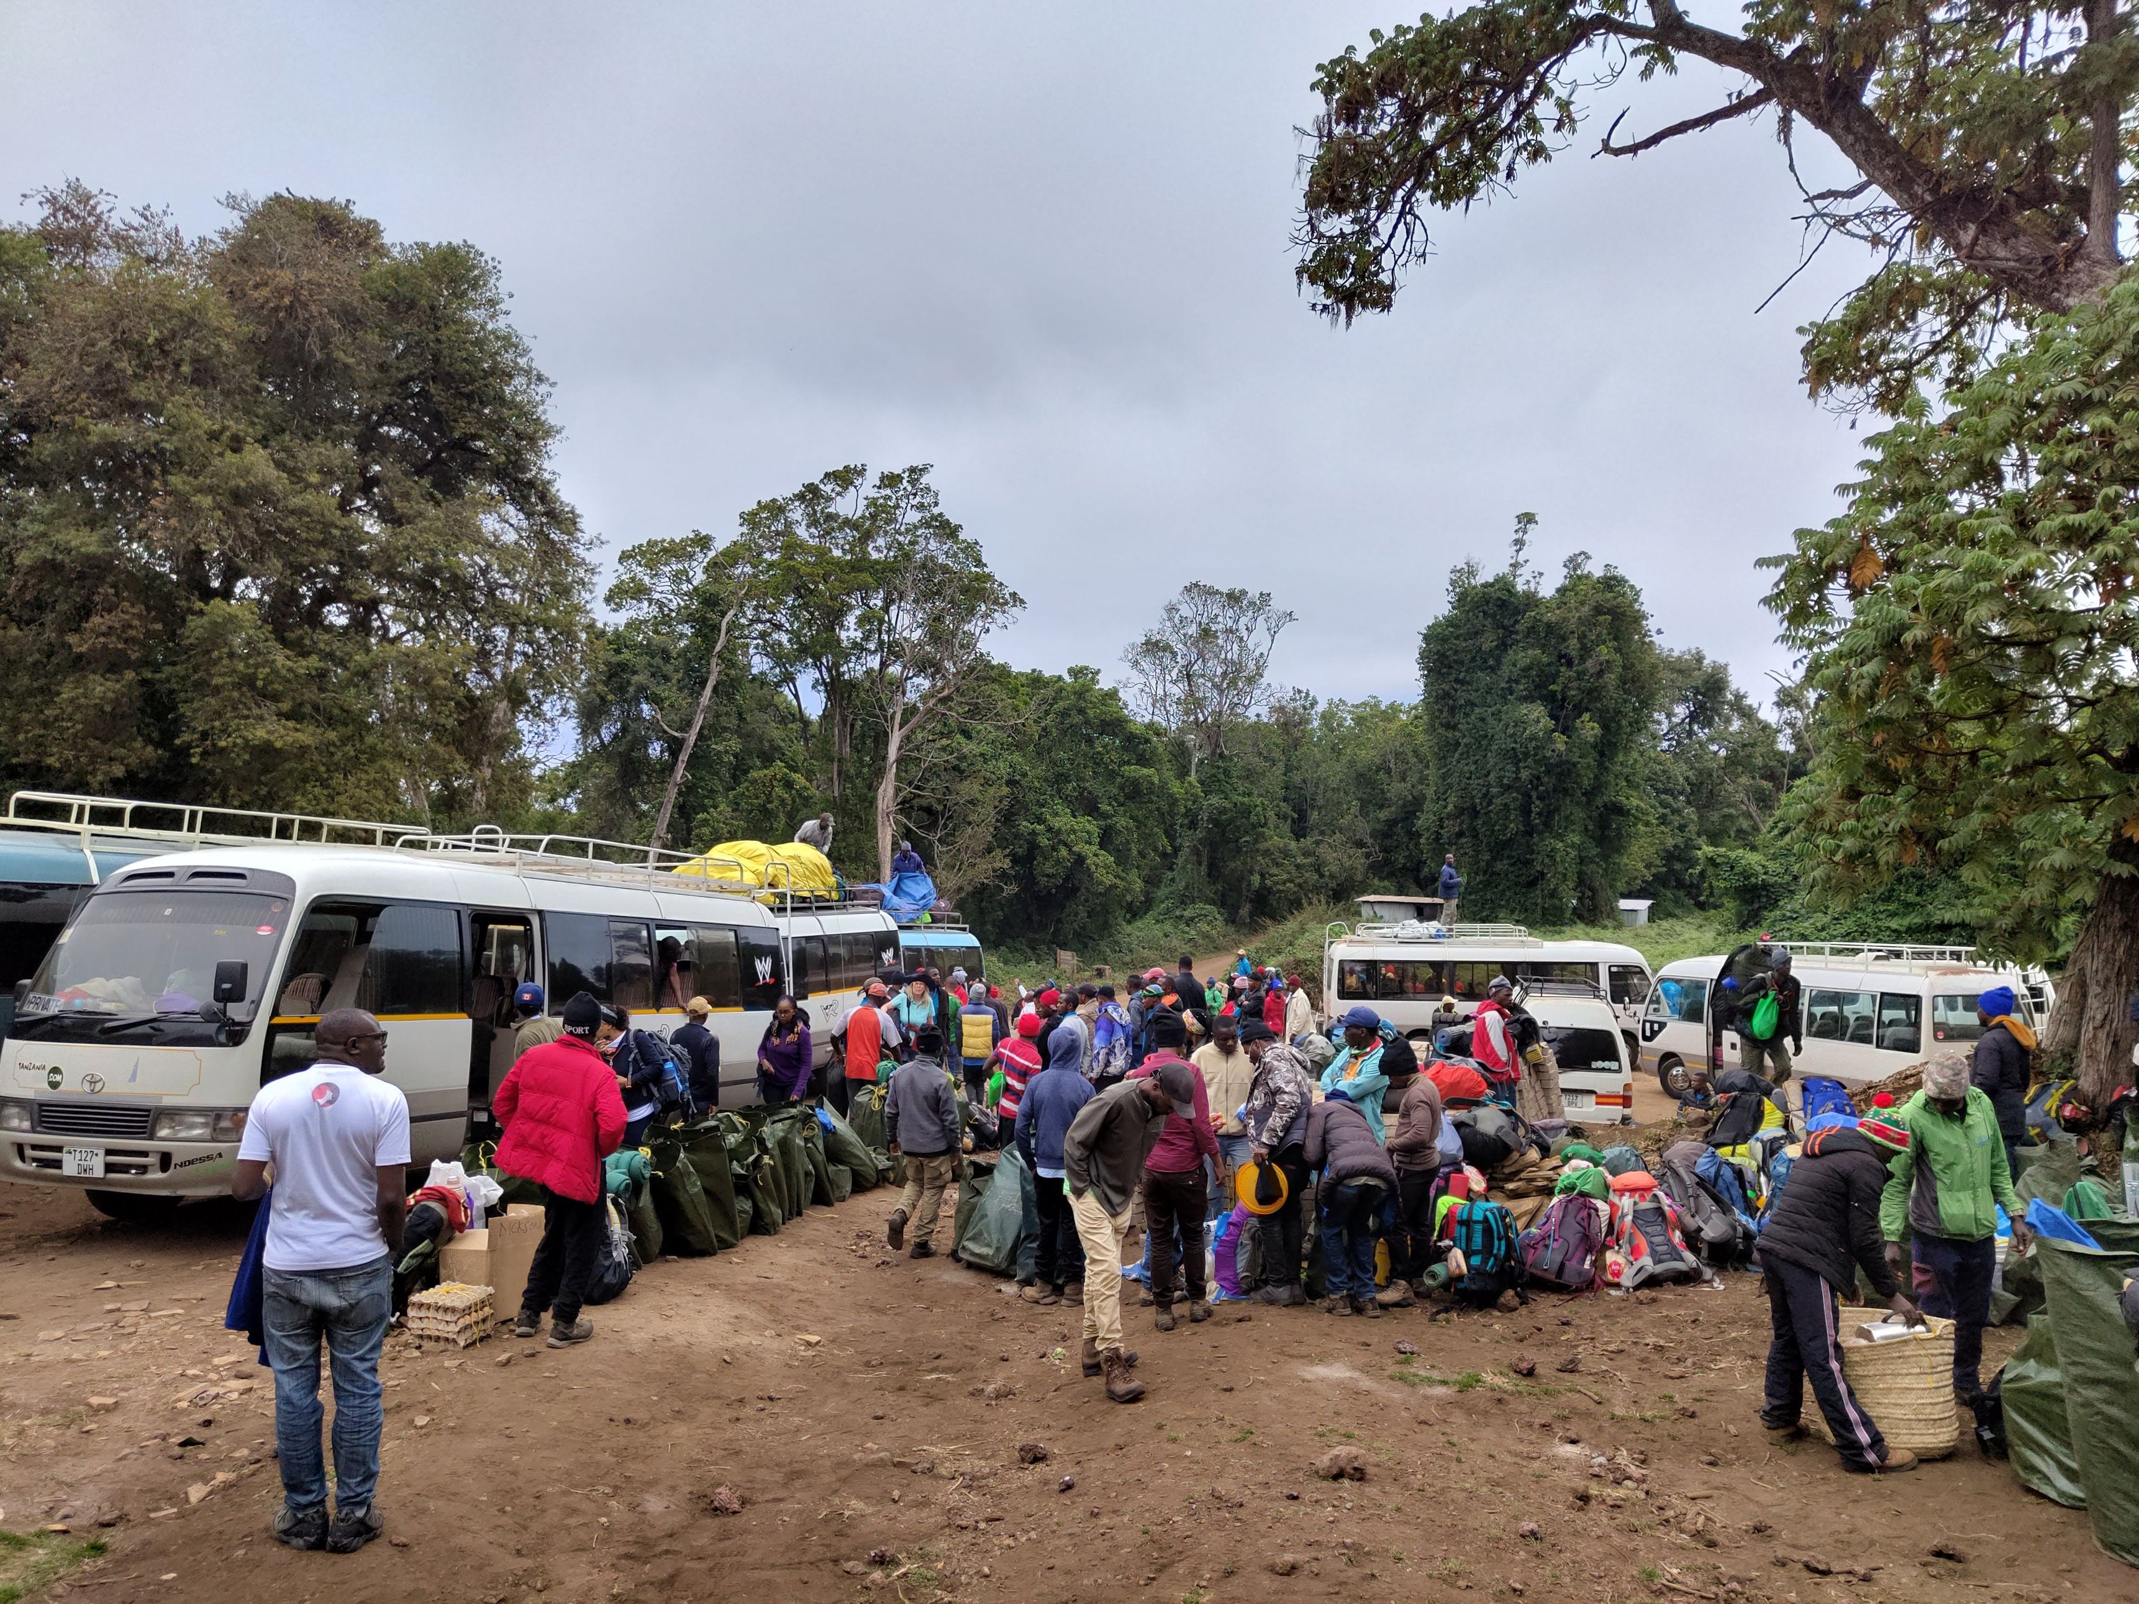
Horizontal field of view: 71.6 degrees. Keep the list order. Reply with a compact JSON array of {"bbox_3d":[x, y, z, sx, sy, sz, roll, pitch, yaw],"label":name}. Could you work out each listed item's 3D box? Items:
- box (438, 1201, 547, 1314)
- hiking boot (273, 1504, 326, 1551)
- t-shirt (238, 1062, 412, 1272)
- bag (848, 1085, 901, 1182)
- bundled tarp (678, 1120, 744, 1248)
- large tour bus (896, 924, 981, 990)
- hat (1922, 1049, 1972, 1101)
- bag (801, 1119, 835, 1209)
[{"bbox_3d":[-3.060,2.459,7.960,0.500,0.530,0.450,2,-7,-14],"label":"box"},{"bbox_3d":[-2.575,2.387,4.944,0.110,0.120,0.290,5,-8,-41],"label":"hiking boot"},{"bbox_3d":[-2.533,1.242,5.045,0.510,0.670,0.280,3,-7,-25],"label":"t-shirt"},{"bbox_3d":[-1.750,3.012,13.333,0.450,0.880,0.400,3,-8,-26],"label":"bag"},{"bbox_3d":[-2.490,2.664,10.303,0.440,0.850,0.380,-1,-8,-30],"label":"bundled tarp"},{"bbox_3d":[-4.200,3.568,27.369,2.060,2.700,6.990,-3,-8,25],"label":"large tour bus"},{"bbox_3d":[4.051,1.258,6.848,0.200,0.190,0.220,-6,19,43],"label":"hat"},{"bbox_3d":[-2.041,2.922,12.034,0.340,0.720,0.340,-2,-8,-30],"label":"bag"}]

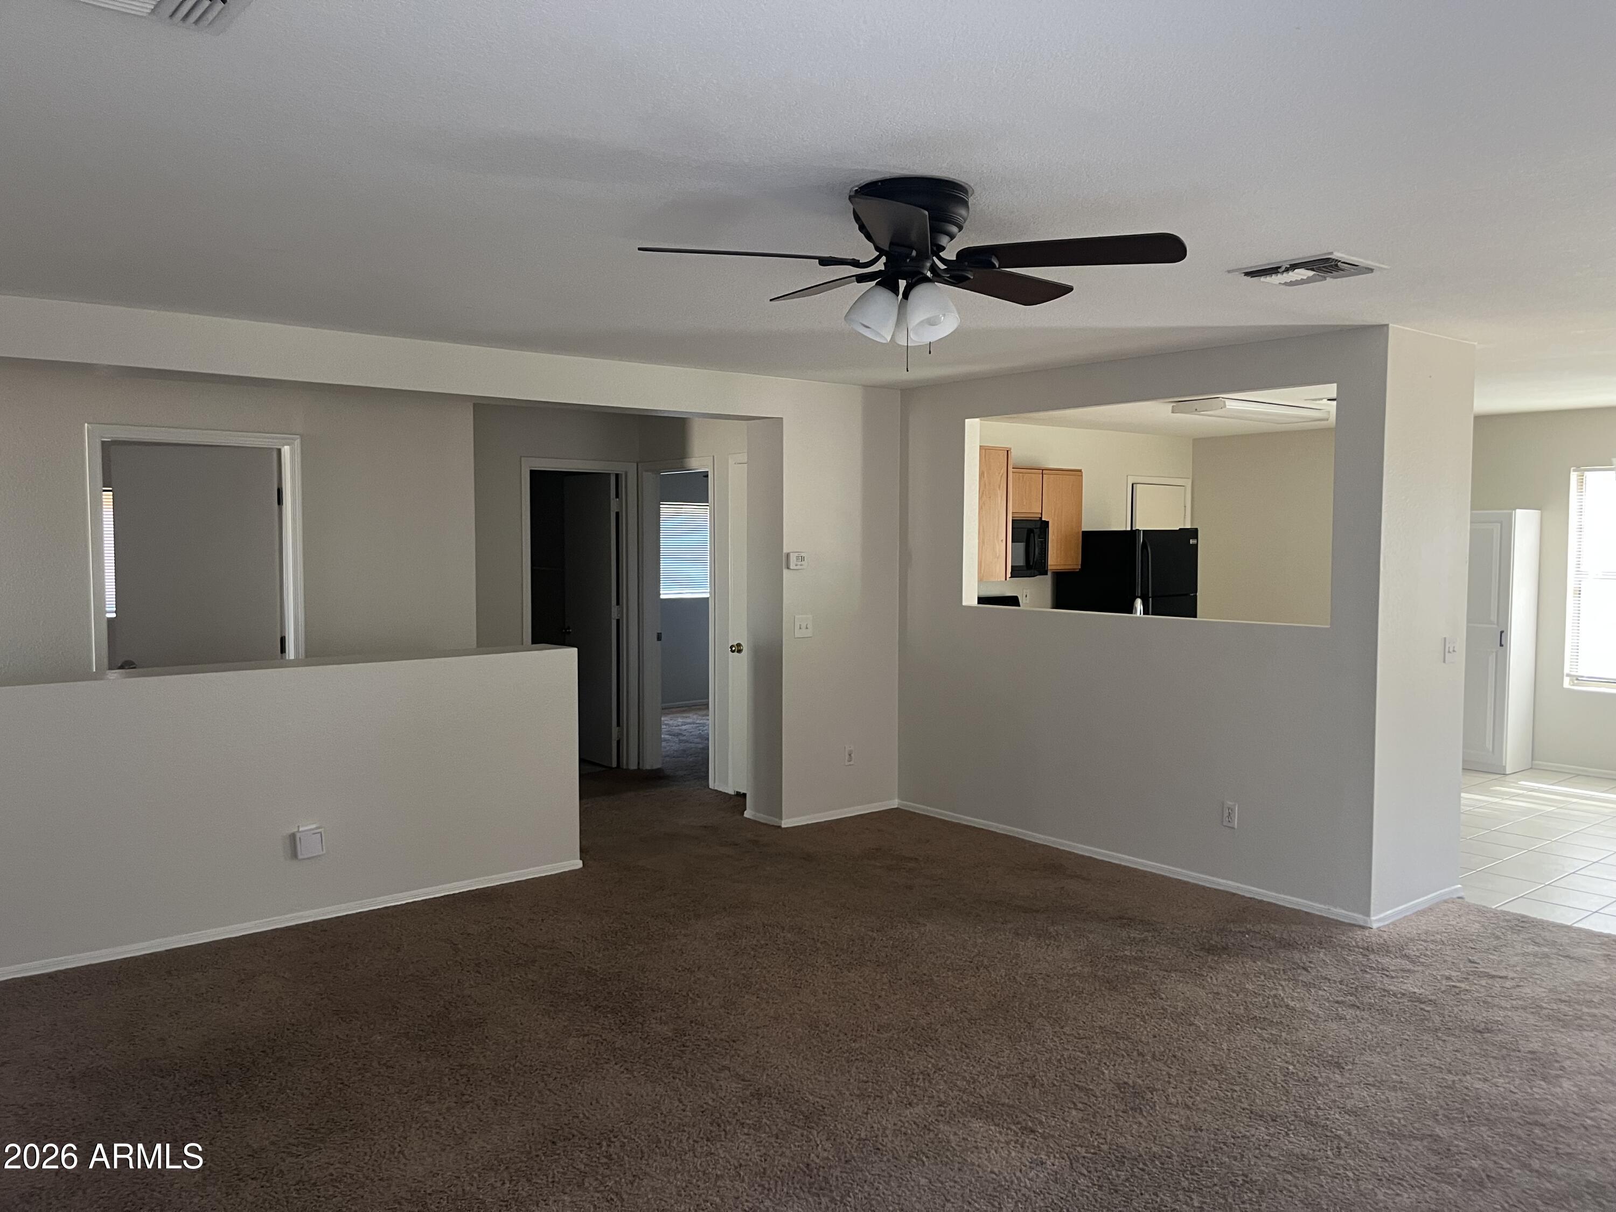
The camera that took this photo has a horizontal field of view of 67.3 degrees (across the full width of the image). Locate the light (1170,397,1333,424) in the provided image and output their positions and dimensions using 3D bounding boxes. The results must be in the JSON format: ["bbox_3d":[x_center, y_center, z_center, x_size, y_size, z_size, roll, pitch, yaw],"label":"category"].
[{"bbox_3d":[2.906,-1.264,7.889,1.260,0.067,0.377,-3,4,-40],"label":"light"}]

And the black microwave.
[{"bbox_3d":[1.335,-0.416,8.700,0.756,0.406,0.377,-3,4,-40],"label":"black microwave"}]

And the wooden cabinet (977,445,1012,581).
[{"bbox_3d":[0.834,-0.531,7.122,0.329,0.764,0.642,-3,4,-40],"label":"wooden cabinet"}]

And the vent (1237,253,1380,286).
[{"bbox_3d":[1.593,-1.061,3.855,0.353,0.032,0.353,-3,4,-40],"label":"vent"}]

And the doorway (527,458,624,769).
[{"bbox_3d":[-1.554,0.118,8.078,0.727,2.038,0.128,-3,4,-40],"label":"doorway"}]

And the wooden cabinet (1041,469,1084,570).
[{"bbox_3d":[1.787,-0.635,9.105,0.472,0.754,0.313,-3,4,-40],"label":"wooden cabinet"}]

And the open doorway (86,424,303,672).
[{"bbox_3d":[-2.904,0.219,5.826,0.931,2.098,0.136,-3,4,-40],"label":"open doorway"}]

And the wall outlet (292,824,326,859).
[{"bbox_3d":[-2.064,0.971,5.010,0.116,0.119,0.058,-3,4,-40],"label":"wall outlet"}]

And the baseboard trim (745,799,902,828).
[{"bbox_3d":[0.067,1.176,7.053,0.838,0.046,0.353,-3,4,-40],"label":"baseboard trim"}]

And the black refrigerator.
[{"bbox_3d":[2.422,0.246,9.277,0.698,1.647,0.778,-3,4,-40],"label":"black refrigerator"}]

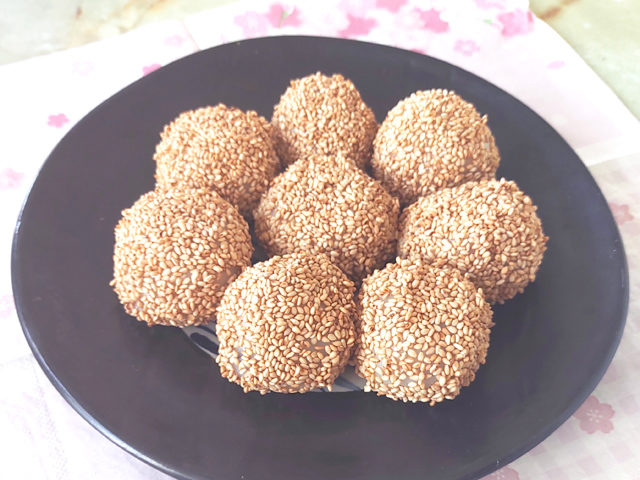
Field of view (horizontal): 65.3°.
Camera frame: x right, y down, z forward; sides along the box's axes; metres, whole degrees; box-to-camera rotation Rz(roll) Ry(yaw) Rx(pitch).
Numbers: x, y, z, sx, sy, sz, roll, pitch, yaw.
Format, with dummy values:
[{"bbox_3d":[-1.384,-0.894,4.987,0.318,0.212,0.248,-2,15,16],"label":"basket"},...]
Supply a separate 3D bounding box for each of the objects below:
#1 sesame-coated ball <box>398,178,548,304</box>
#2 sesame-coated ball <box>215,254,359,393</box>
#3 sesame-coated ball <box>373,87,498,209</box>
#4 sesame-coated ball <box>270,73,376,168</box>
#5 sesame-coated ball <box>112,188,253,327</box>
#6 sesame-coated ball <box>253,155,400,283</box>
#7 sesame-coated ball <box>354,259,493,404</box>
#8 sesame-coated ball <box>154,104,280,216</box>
[{"bbox_3d":[0.062,0.000,0.204,0.055,0.050,0.055,4,51,0],"label":"sesame-coated ball"},{"bbox_3d":[-0.012,0.029,0.177,0.051,0.048,0.051,2,51,-2],"label":"sesame-coated ball"},{"bbox_3d":[0.054,-0.043,0.236,0.056,0.052,0.056,4,51,0],"label":"sesame-coated ball"},{"bbox_3d":[0.002,-0.056,0.246,0.053,0.050,0.053,2,51,-2],"label":"sesame-coated ball"},{"bbox_3d":[-0.052,0.006,0.192,0.053,0.050,0.053,2,51,-2],"label":"sesame-coated ball"},{"bbox_3d":[0.003,-0.008,0.207,0.057,0.051,0.057,2,51,-2],"label":"sesame-coated ball"},{"bbox_3d":[0.036,0.032,0.177,0.051,0.048,0.051,2,51,-2],"label":"sesame-coated ball"},{"bbox_3d":[-0.045,-0.034,0.224,0.054,0.051,0.054,2,51,-2],"label":"sesame-coated ball"}]

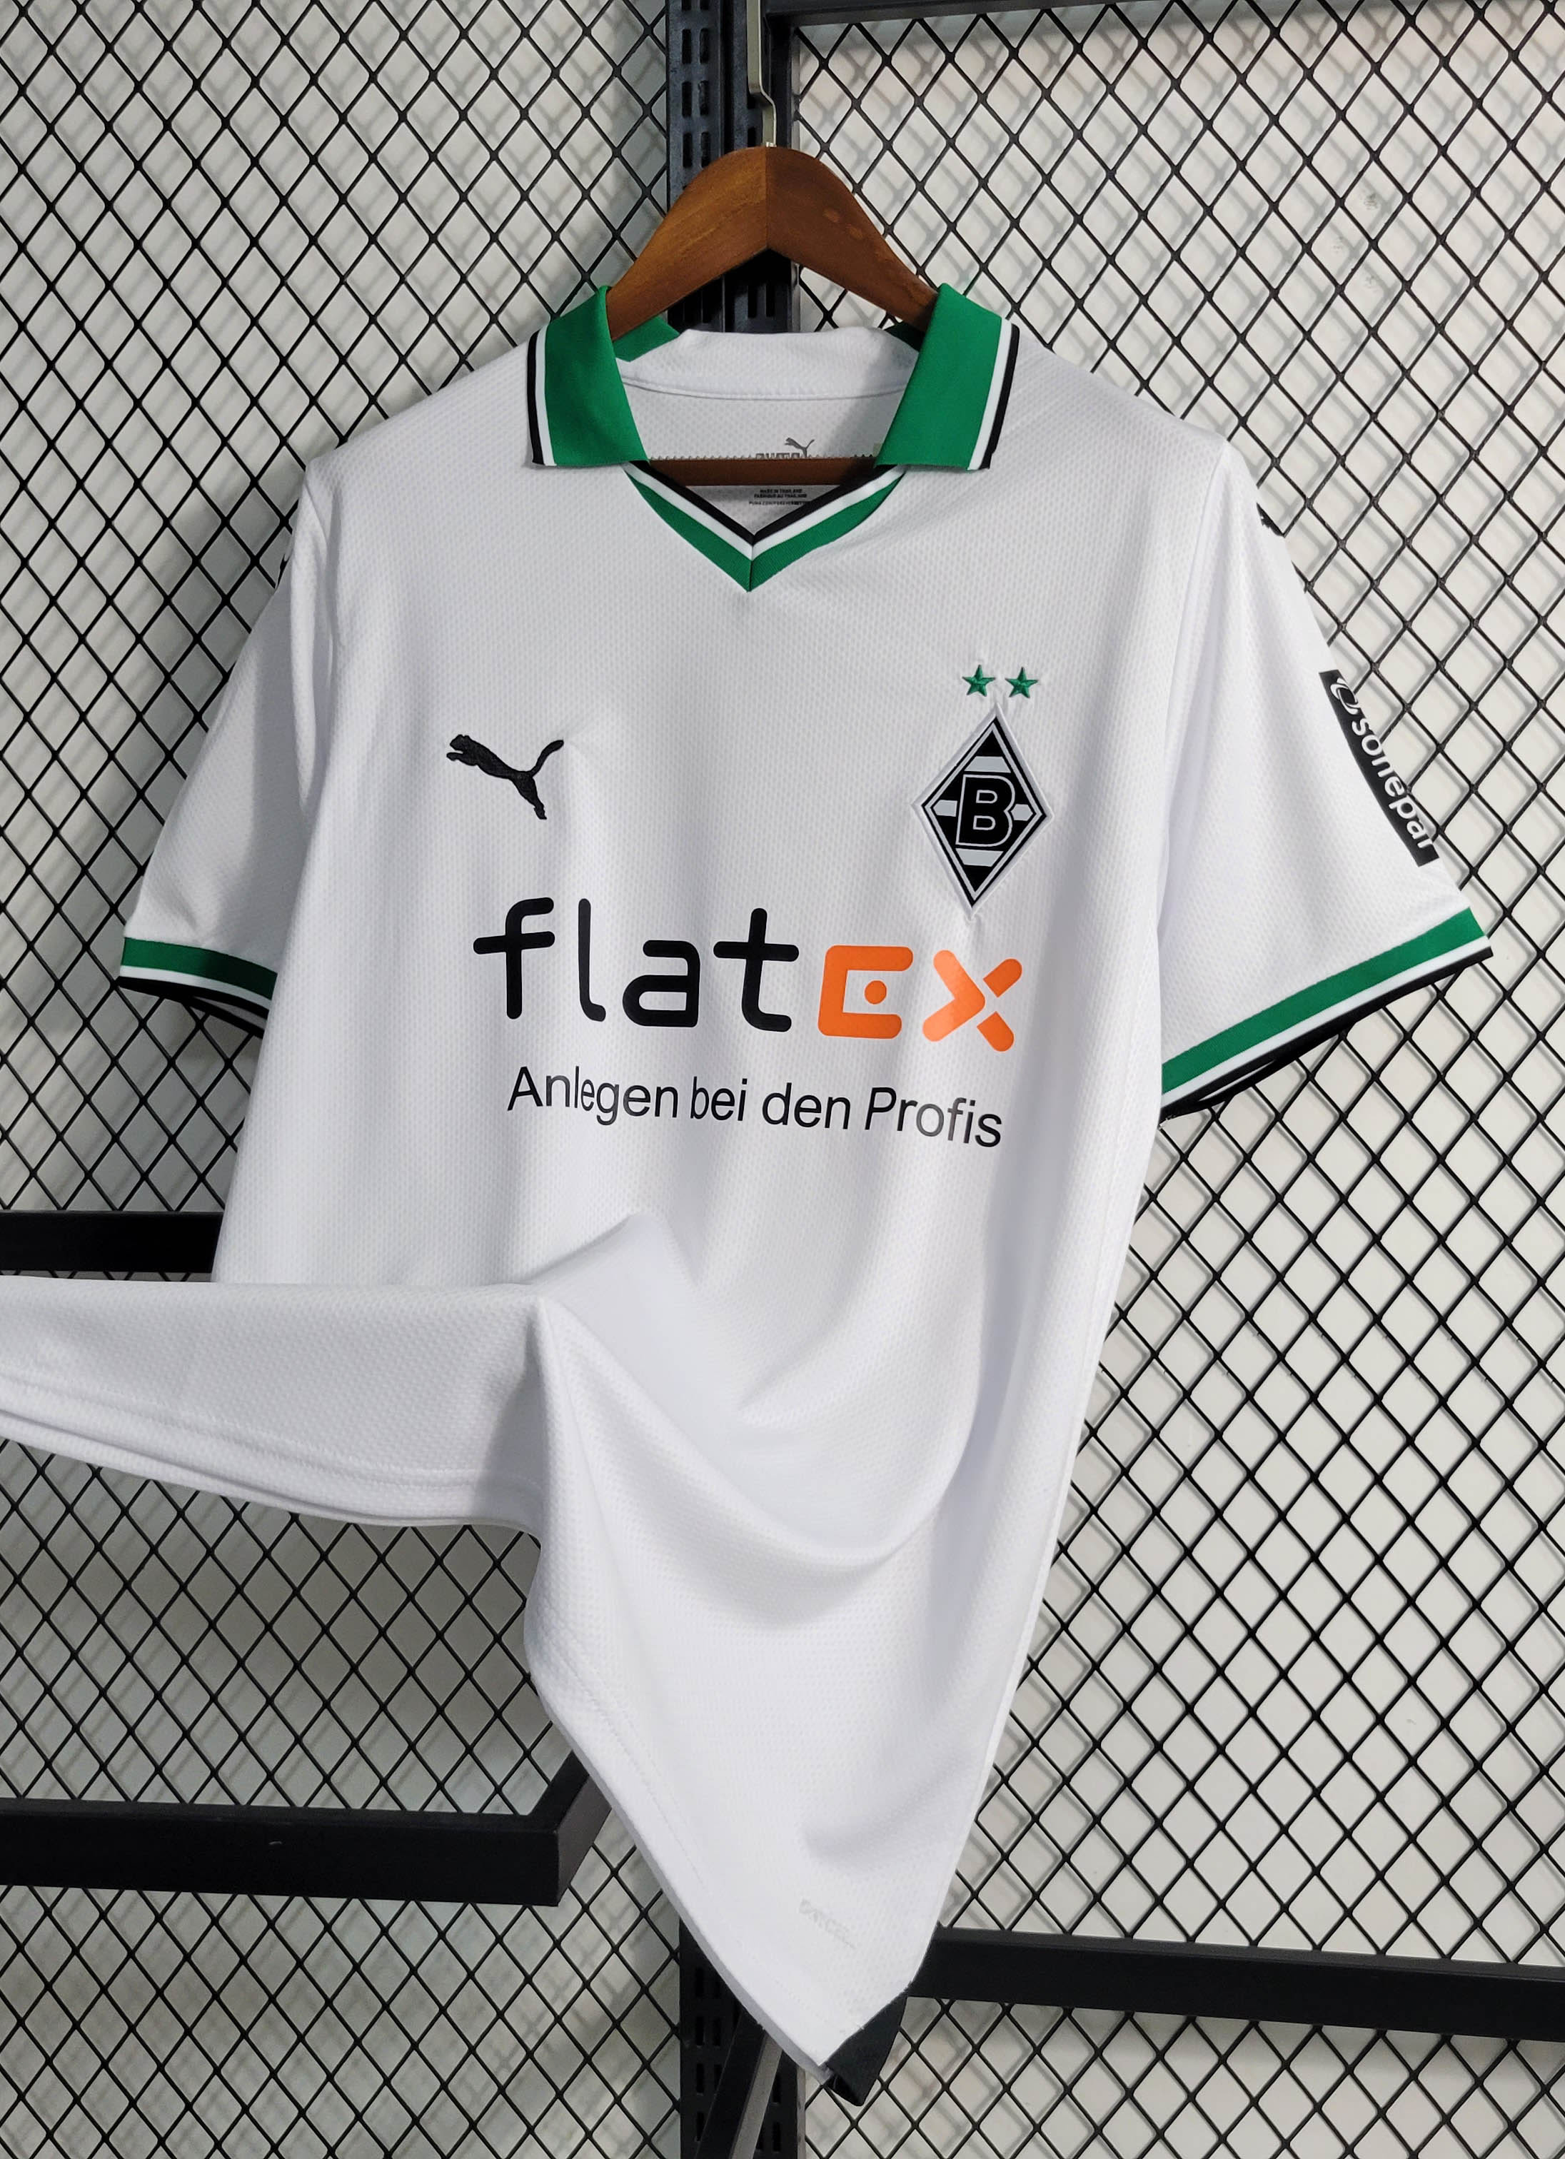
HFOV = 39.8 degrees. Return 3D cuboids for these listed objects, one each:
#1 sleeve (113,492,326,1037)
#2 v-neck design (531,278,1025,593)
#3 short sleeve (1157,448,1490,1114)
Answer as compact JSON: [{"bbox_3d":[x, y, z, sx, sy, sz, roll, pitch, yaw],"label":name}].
[{"bbox_3d":[-0.257,-0.148,1.005,0.115,0.262,0.125,0,1,7],"label":"sleeve"},{"bbox_3d":[-0.005,-0.284,0.965,0.220,0.140,0.090,0,1,7],"label":"v-neck design"},{"bbox_3d":[0.236,-0.131,0.950,0.150,0.292,0.120,0,1,7],"label":"short sleeve"}]

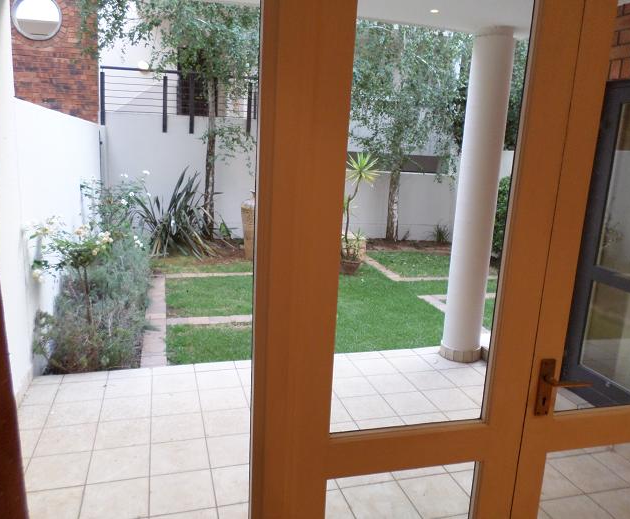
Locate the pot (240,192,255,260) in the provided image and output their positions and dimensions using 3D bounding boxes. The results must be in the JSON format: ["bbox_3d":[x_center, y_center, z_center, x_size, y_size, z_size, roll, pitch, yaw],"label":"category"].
[{"bbox_3d":[-0.916,-0.563,8.045,0.540,1.110,0.540,3,12,-1],"label":"pot"}]

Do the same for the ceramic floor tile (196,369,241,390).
[{"bbox_3d":[-0.693,0.870,3.594,0.300,0.010,0.300,-1,12,-17],"label":"ceramic floor tile"}]

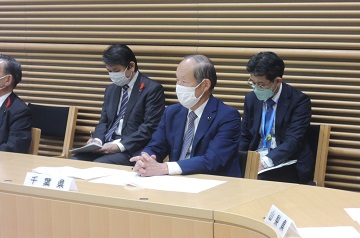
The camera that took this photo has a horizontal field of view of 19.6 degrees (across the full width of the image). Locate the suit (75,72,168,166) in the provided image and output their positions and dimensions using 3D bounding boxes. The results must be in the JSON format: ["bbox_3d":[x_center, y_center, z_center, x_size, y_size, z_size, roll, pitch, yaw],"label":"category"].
[{"bbox_3d":[-0.414,0.213,6.273,0.510,0.980,0.720,4,7,36],"label":"suit"}]

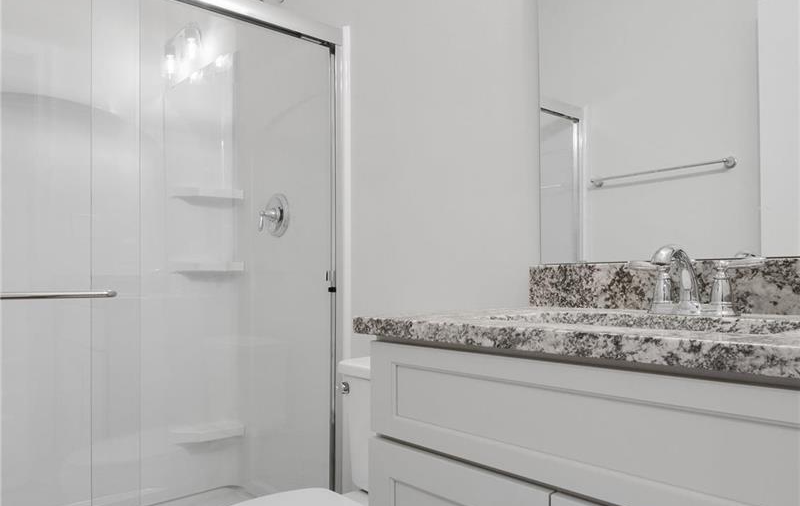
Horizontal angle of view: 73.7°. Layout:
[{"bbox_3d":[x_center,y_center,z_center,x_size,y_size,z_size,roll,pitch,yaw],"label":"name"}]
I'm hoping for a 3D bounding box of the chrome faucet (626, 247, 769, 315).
[{"bbox_3d":[0.511,0.051,0.970,0.175,0.130,0.235,3,-4,-44],"label":"chrome faucet"}]

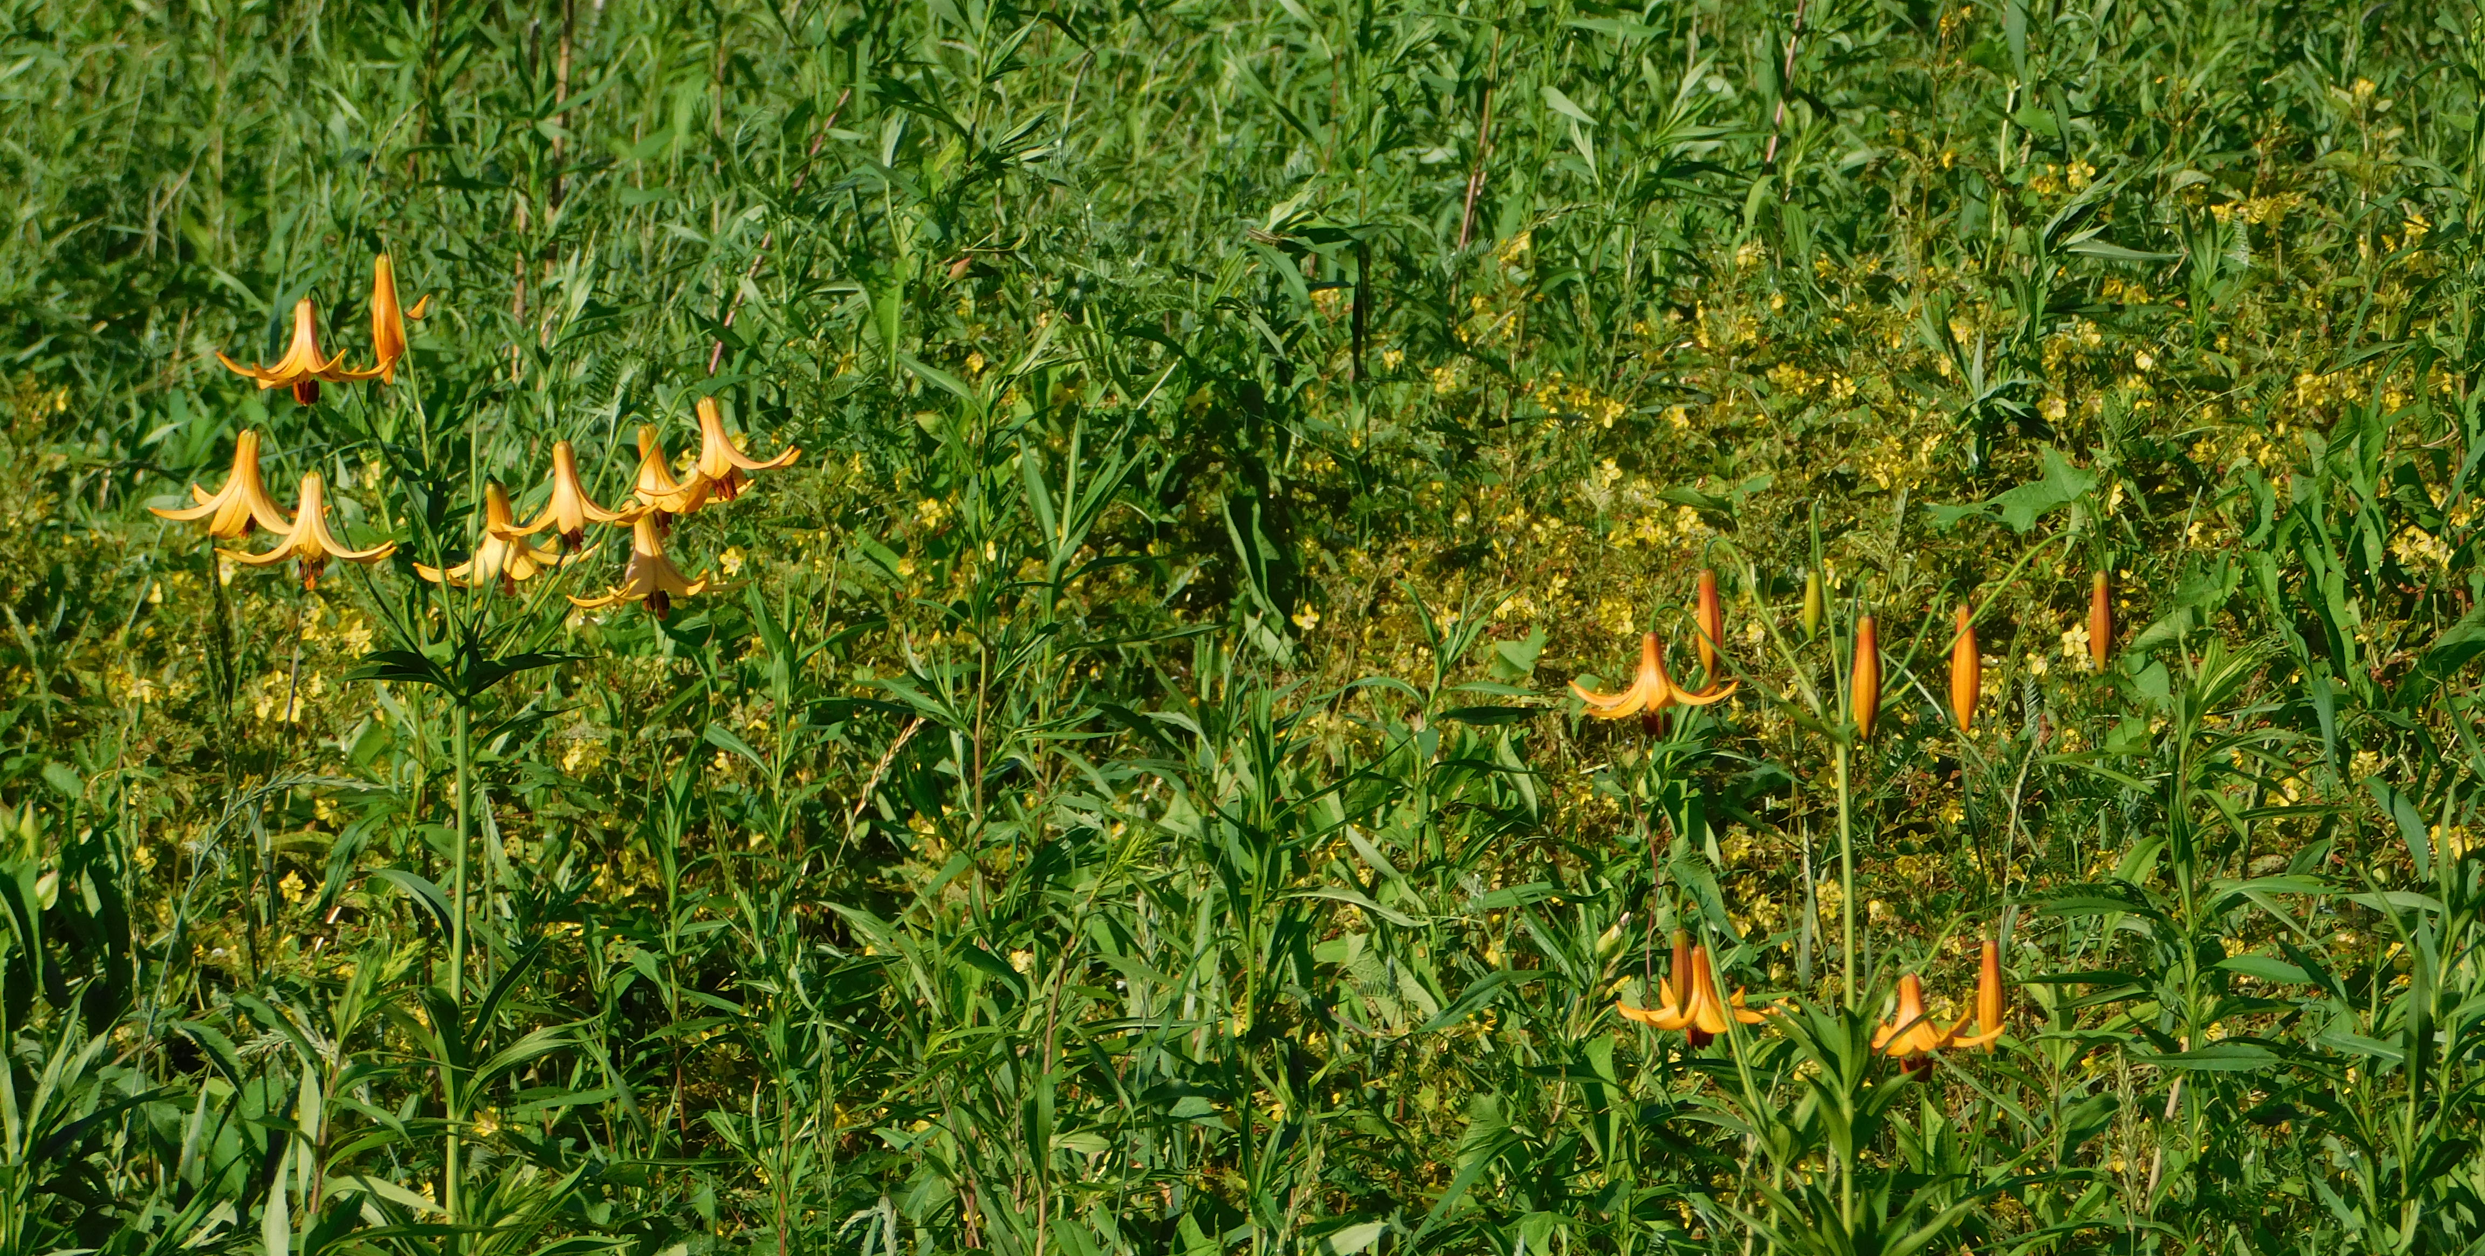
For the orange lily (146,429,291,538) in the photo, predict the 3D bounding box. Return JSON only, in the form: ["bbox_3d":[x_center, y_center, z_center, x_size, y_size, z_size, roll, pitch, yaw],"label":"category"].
[{"bbox_3d":[-0.477,-0.067,7.800,0.070,0.053,0.070,0,11,0],"label":"orange lily"}]

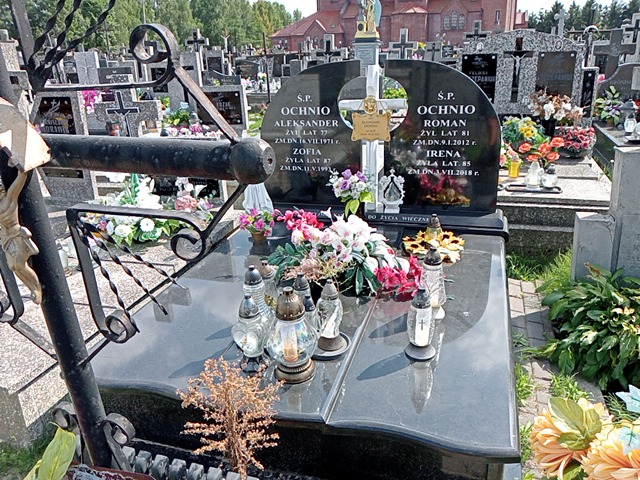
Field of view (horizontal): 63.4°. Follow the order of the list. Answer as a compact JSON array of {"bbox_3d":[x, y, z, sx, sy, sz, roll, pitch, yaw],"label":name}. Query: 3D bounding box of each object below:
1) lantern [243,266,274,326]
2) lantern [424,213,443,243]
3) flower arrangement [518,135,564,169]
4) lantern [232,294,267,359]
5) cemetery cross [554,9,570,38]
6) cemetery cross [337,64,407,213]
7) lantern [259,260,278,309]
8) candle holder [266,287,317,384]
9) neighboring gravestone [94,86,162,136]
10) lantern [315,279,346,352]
[{"bbox_3d":[-0.241,0.273,2.053,0.127,0.348,0.127,4,23,17],"label":"lantern"},{"bbox_3d":[0.653,-0.057,2.963,0.098,0.197,0.098,4,22,17],"label":"lantern"},{"bbox_3d":[2.011,-0.797,4.701,0.370,0.314,0.300,4,22,17],"label":"flower arrangement"},{"bbox_3d":[-0.264,0.344,1.923,0.128,0.306,0.105,-6,21,-9],"label":"lantern"},{"bbox_3d":[6.558,-5.868,14.000,0.430,0.850,0.130,4,23,17],"label":"cemetery cross"},{"bbox_3d":[0.312,-0.579,3.036,0.382,0.847,0.088,4,23,17],"label":"cemetery cross"},{"bbox_3d":[-0.226,0.227,2.256,0.103,0.281,0.103,4,23,17],"label":"lantern"},{"bbox_3d":[-0.099,0.333,1.887,0.186,0.345,0.186,-2,22,1],"label":"candle holder"},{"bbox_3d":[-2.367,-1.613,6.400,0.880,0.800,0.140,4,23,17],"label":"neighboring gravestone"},{"bbox_3d":[0.046,0.287,2.015,0.118,0.295,0.118,-2,21,1],"label":"lantern"}]

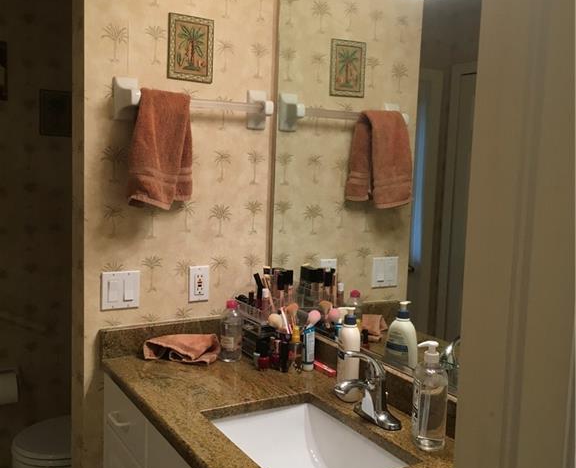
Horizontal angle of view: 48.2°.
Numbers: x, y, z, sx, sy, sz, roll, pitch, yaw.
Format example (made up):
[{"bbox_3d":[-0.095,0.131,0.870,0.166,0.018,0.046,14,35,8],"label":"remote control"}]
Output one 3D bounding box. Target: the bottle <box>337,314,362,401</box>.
[{"bbox_3d":[0.160,0.311,1.674,0.059,0.238,0.092,2,6,-4],"label":"bottle"}]

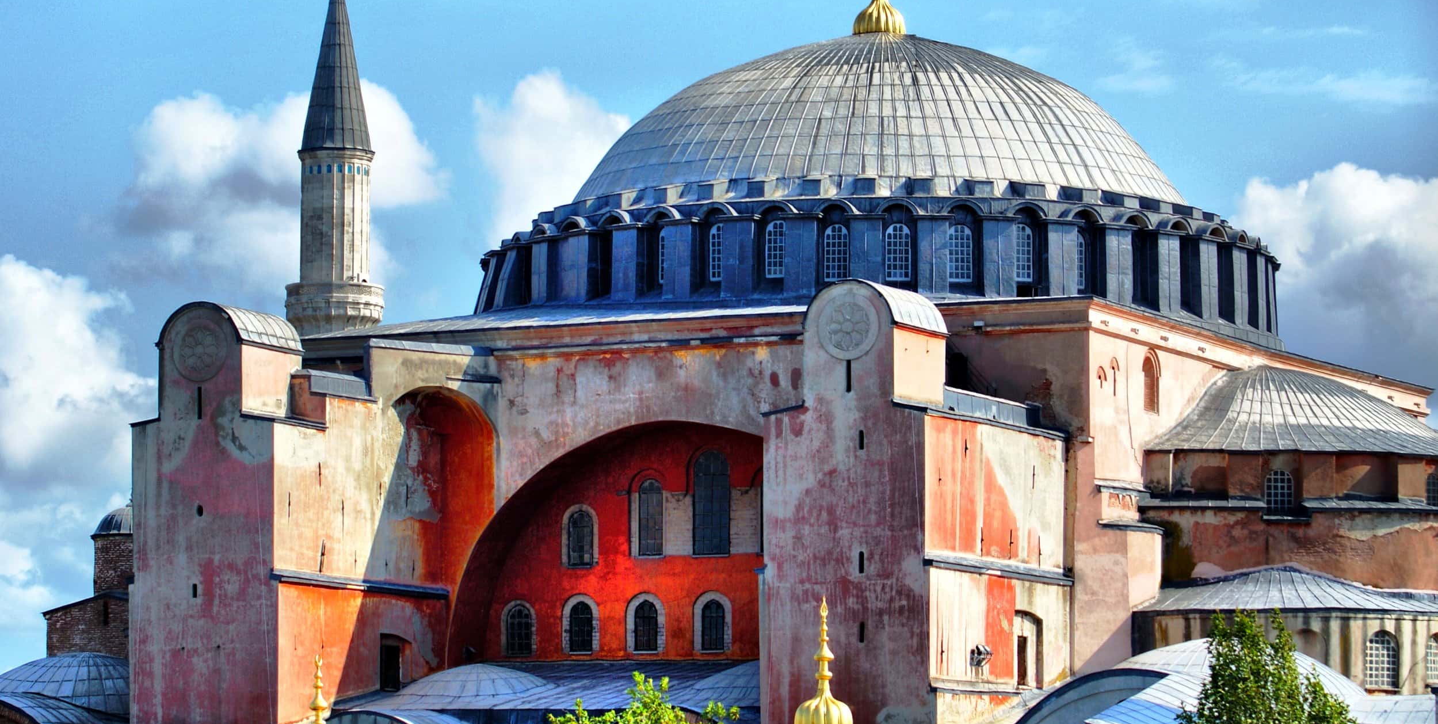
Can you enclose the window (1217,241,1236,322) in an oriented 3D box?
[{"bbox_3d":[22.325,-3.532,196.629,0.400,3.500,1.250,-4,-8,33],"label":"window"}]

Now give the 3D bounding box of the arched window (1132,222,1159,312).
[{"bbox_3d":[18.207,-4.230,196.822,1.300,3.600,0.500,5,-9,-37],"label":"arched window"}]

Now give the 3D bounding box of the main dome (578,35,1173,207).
[{"bbox_3d":[7.475,-11.261,207.385,28.600,8.220,28.600,0,-6,2],"label":"main dome"}]

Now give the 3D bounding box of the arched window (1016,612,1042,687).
[{"bbox_3d":[11.939,11.130,172.991,0.400,2.950,2.350,-3,-7,26],"label":"arched window"}]

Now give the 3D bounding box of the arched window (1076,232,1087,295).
[{"bbox_3d":[15.561,-4.425,195.919,1.100,2.600,0.350,4,-8,-28],"label":"arched window"}]

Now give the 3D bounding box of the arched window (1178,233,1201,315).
[{"bbox_3d":[20.420,-3.830,194.243,0.400,3.500,1.250,-6,-9,43],"label":"arched window"}]

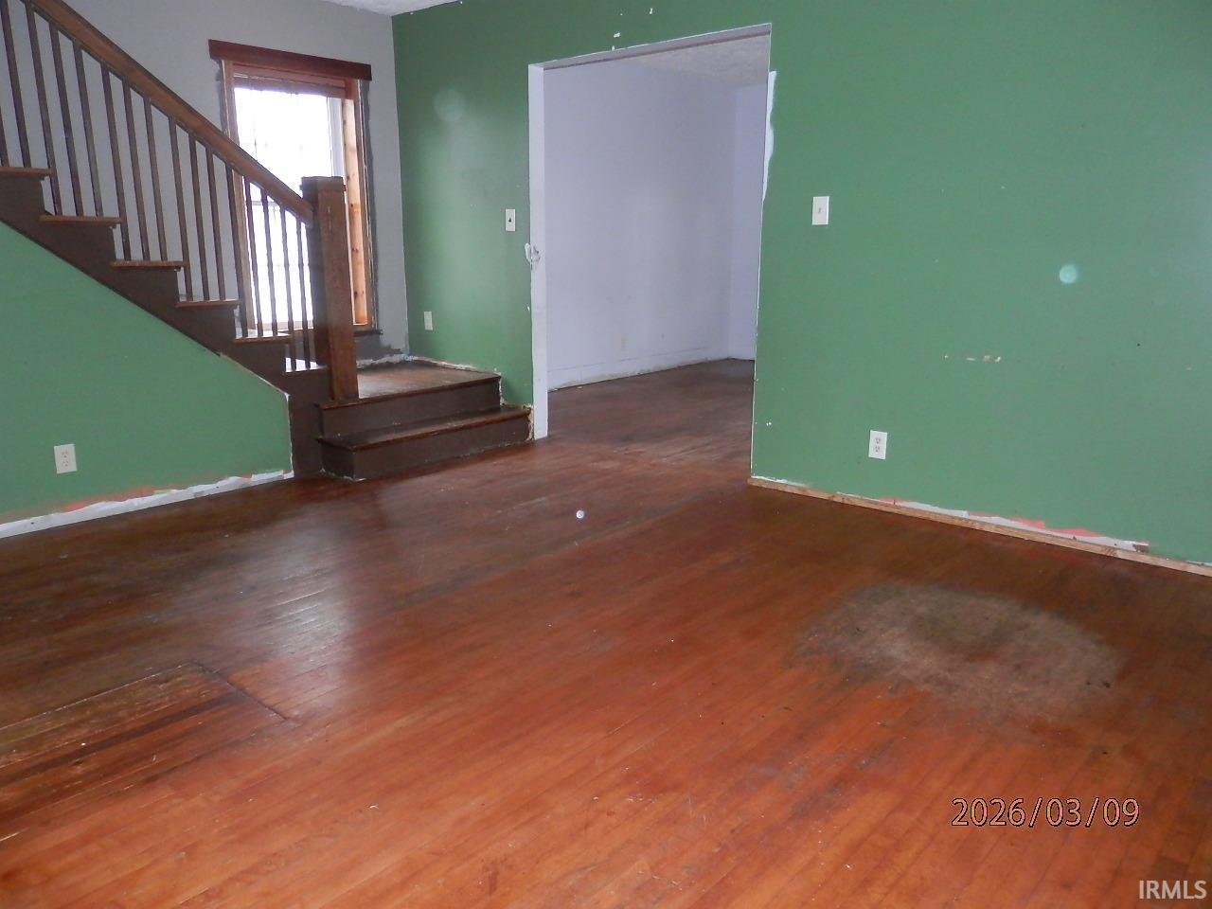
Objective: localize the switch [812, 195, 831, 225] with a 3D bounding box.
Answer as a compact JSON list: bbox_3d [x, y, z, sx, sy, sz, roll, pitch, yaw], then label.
[{"bbox_3d":[0.898,-1.020,3.661,0.070,0.114,0.014,11,17,38],"label":"switch"}]

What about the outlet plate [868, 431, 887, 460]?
[{"bbox_3d":[1.144,-0.041,3.683,0.070,0.114,0.009,11,17,38],"label":"outlet plate"}]

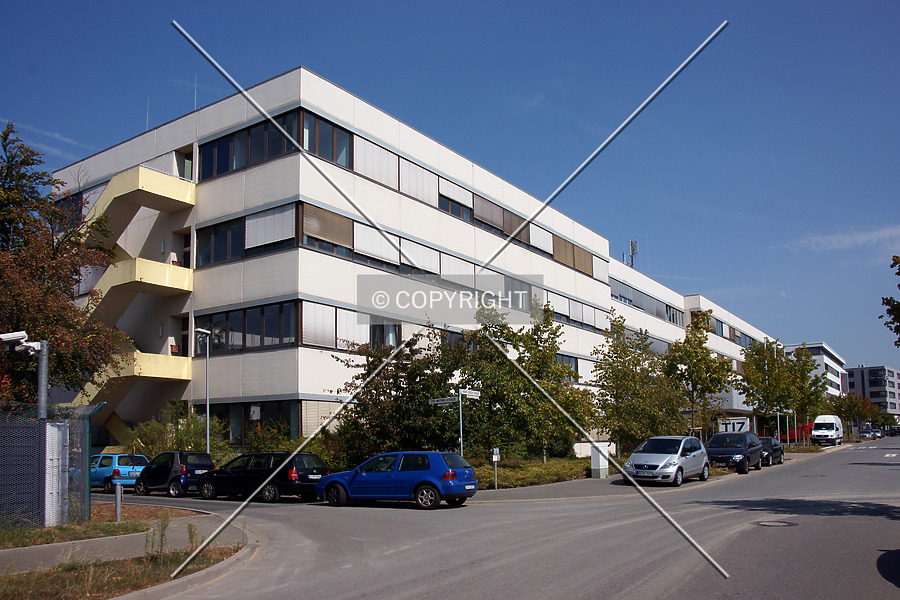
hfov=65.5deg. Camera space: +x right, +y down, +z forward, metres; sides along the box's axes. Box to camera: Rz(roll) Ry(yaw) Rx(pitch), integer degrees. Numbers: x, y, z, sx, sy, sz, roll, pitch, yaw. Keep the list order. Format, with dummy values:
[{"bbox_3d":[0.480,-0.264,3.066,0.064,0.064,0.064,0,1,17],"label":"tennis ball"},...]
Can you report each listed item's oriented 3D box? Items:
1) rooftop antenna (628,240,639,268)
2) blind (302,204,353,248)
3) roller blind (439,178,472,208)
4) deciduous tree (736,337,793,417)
[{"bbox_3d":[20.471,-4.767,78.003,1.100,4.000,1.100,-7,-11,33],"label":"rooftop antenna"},{"bbox_3d":[-5.000,-2.982,28.656,0.100,1.250,2.800,-7,-13,34],"label":"blind"},{"bbox_3d":[0.383,-6.044,39.827,0.100,0.982,3.435,-7,-11,33],"label":"roller blind"},{"bbox_3d":[18.800,5.950,41.400,3.300,7.300,3.300,-8,-13,34],"label":"deciduous tree"}]

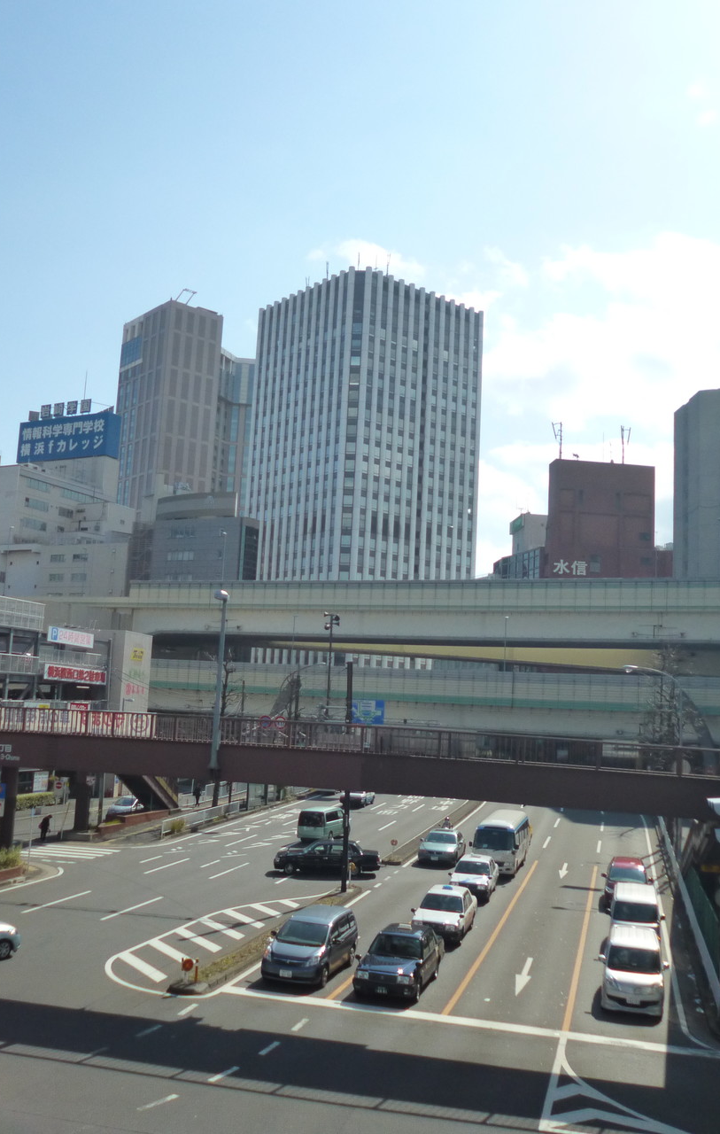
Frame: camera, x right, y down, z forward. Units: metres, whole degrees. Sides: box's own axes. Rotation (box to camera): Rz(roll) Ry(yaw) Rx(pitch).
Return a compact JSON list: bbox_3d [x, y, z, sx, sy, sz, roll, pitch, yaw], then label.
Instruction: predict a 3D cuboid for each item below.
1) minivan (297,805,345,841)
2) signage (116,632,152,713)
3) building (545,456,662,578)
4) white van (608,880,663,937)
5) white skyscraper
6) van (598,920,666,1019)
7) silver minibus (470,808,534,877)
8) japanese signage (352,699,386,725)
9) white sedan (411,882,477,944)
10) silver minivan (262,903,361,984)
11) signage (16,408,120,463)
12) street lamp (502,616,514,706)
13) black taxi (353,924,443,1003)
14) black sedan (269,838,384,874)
[{"bbox_3d":[-2.051,15.431,62.813,1.690,1.850,4.550,0,-9,18],"label":"minivan"},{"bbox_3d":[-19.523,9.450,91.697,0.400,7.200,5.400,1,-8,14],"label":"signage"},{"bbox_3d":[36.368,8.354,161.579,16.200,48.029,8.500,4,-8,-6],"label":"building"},{"bbox_3d":[9.644,12.491,36.885,1.690,1.870,4.500,1,-8,14],"label":"white van"},{"bbox_3d":[0.282,-9.963,240.648,36.500,102.600,36.500,9,-10,-39],"label":"white skyscraper"},{"bbox_3d":[7.800,11.463,29.844,1.620,1.750,3.750,1,-8,14],"label":"van"},{"bbox_3d":[7.408,14.254,54.155,2.050,2.650,6.700,1,-9,15],"label":"silver minibus"},{"bbox_3d":[0.647,11.457,82.000,2.700,2.100,0.150,1,-9,16],"label":"japanese signage"},{"bbox_3d":[3.162,12.581,38.358,1.695,1.520,4.650,1,-8,14],"label":"white sedan"},{"bbox_3d":[-1.387,11.221,31.383,1.695,1.830,4.500,1,-8,14],"label":"silver minivan"},{"bbox_3d":[-57.169,-24.515,205.306,23.443,8.200,3.514,-2,-9,30],"label":"signage"},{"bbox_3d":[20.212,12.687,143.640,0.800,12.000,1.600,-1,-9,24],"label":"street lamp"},{"bbox_3d":[1.211,11.353,30.373,1.695,1.520,4.680,1,-8,14],"label":"black taxi"},{"bbox_3d":[-1.636,14.231,51.369,4.800,1.490,1.710,4,-8,-10],"label":"black sedan"}]

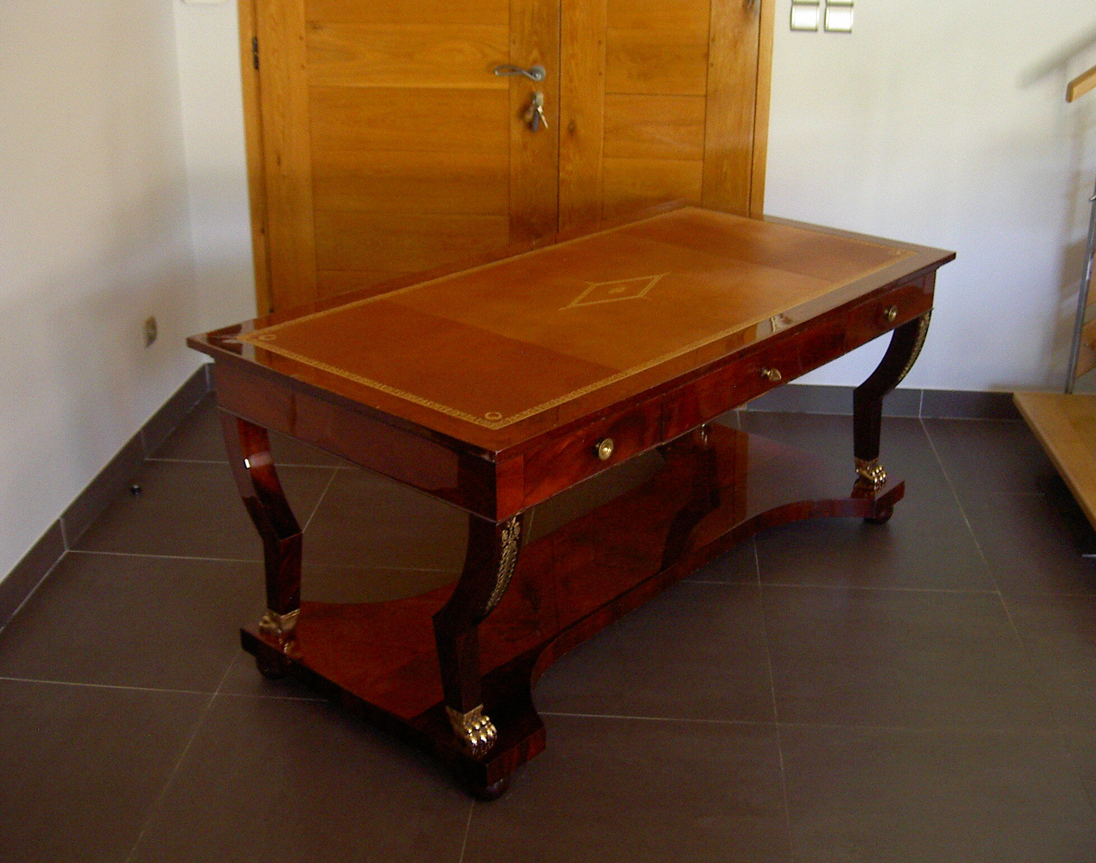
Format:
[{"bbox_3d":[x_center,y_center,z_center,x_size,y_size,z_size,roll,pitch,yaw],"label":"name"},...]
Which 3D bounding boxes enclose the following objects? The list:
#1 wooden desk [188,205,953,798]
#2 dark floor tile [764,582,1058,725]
[{"bbox_3d":[0.156,0.034,3.065,0.843,0.773,1.700,19,29,37],"label":"wooden desk"},{"bbox_3d":[0.803,0.514,2.942,0.600,0.010,0.600,2,23,4],"label":"dark floor tile"}]

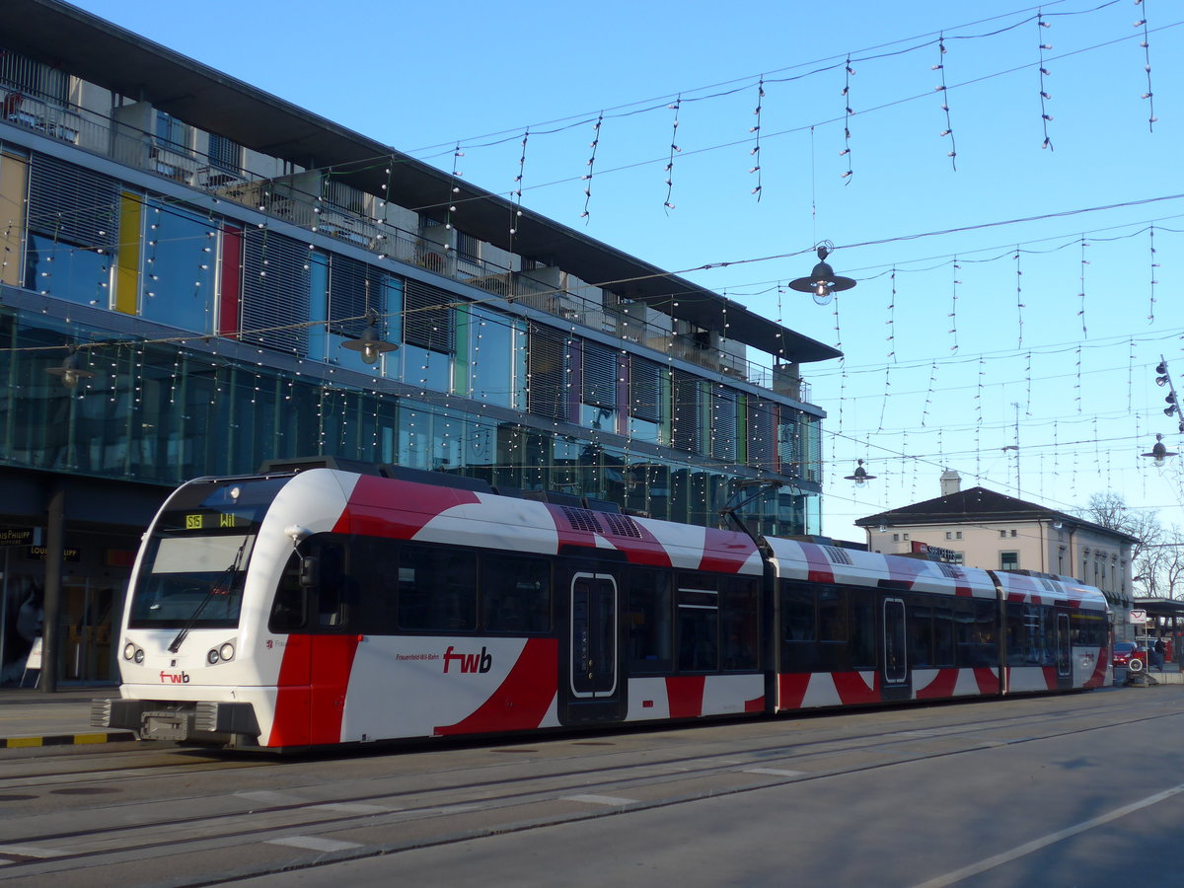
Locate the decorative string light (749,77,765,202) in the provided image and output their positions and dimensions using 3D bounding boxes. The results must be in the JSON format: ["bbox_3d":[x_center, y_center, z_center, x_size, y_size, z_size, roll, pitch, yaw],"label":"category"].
[{"bbox_3d":[1.838,-3.416,17.599,0.170,1.369,0.170,-4,-9,30],"label":"decorative string light"}]

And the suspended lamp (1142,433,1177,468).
[{"bbox_3d":[11.031,0.125,30.617,0.705,0.634,0.705,-4,-9,30],"label":"suspended lamp"}]

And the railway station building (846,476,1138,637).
[{"bbox_3d":[32.631,9.839,123.860,14.500,14.900,27.920,-4,-9,30],"label":"railway station building"}]

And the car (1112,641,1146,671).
[{"bbox_3d":[29.745,11.838,88.000,1.770,1.500,4.200,-4,-9,30],"label":"car"}]

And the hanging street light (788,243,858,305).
[{"bbox_3d":[2.395,-1.759,16.355,0.705,0.634,0.705,0,-8,0],"label":"hanging street light"}]

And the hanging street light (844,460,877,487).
[{"bbox_3d":[5.838,0.611,34.161,0.705,0.634,0.705,-4,-9,30],"label":"hanging street light"}]

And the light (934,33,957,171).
[{"bbox_3d":[3.710,-3.596,16.501,0.220,1.449,0.170,-4,-9,30],"label":"light"}]

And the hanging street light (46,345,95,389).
[{"bbox_3d":[-7.389,-1.084,22.295,0.705,0.634,0.705,-4,-9,30],"label":"hanging street light"}]

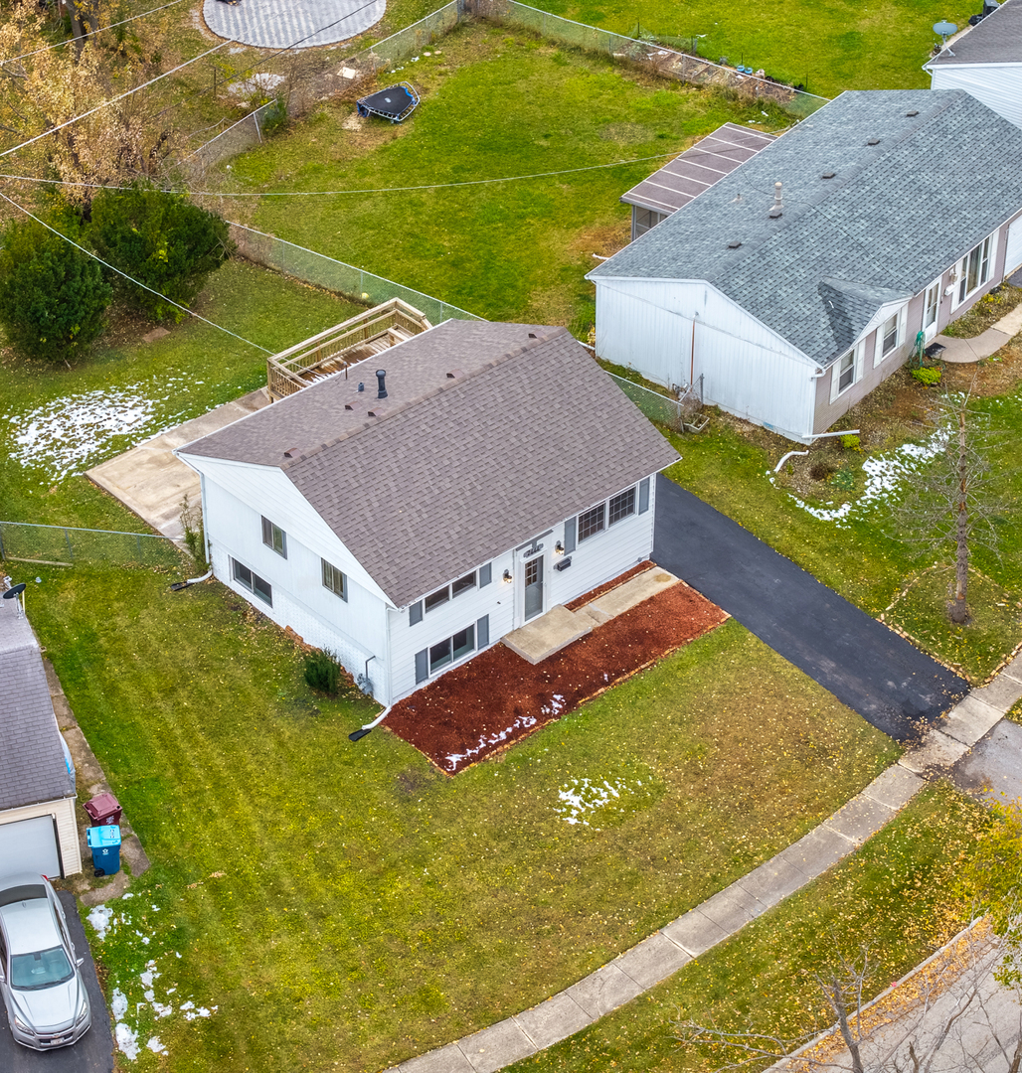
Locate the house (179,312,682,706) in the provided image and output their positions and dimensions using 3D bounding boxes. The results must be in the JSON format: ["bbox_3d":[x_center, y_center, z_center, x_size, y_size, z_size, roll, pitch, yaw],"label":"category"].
[{"bbox_3d":[-2.210,-1.456,78.751,9.928,5.719,9.382,-28,45,-32],"label":"house"}]

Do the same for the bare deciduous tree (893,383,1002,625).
[{"bbox_3d":[11.608,-0.721,75.990,3.000,7.623,3.000,0,36,0],"label":"bare deciduous tree"}]

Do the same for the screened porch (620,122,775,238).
[{"bbox_3d":[6.462,-10.876,94.046,2.656,2.600,6.200,24,43,29],"label":"screened porch"}]

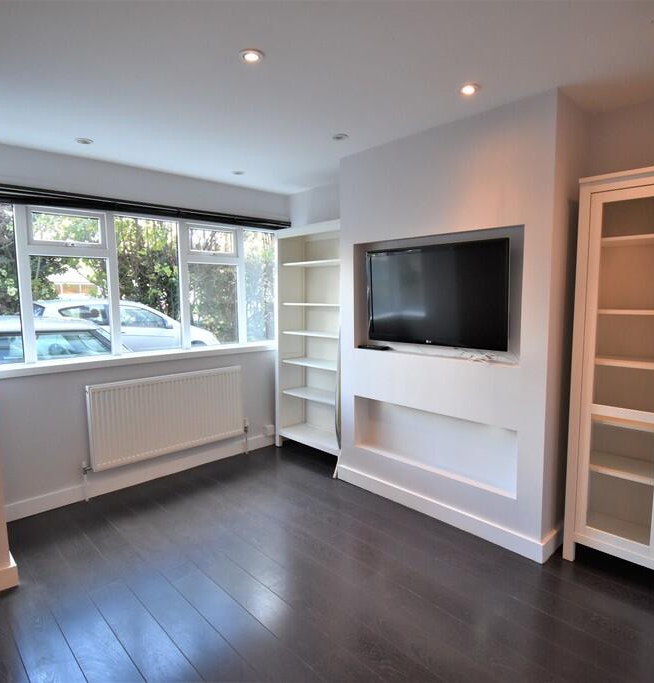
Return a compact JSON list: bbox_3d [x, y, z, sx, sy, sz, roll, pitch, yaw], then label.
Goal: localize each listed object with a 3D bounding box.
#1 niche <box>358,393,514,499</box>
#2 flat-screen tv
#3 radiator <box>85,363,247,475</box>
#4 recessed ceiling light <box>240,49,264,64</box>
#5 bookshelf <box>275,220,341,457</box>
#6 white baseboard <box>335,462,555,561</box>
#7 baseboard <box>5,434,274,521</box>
[{"bbox_3d":[0.686,0.629,2.815,0.180,0.390,1.215,-6,8,-43],"label":"niche"},{"bbox_3d":[0.678,-0.291,2.732,0.076,0.628,1.020,-10,11,-42],"label":"flat-screen tv"},{"bbox_3d":[-1.219,0.564,3.393,1.210,0.595,0.110,-6,8,-43],"label":"radiator"},{"bbox_3d":[-0.305,-1.152,1.738,0.098,0.030,0.098,-1,6,0],"label":"recessed ceiling light"},{"bbox_3d":[-0.032,0.056,3.767,0.370,1.970,0.900,-6,8,-43],"label":"bookshelf"},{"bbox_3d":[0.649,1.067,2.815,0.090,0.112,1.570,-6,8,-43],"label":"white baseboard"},{"bbox_3d":[-1.270,1.026,3.476,2.300,0.110,0.030,-6,8,-43],"label":"baseboard"}]

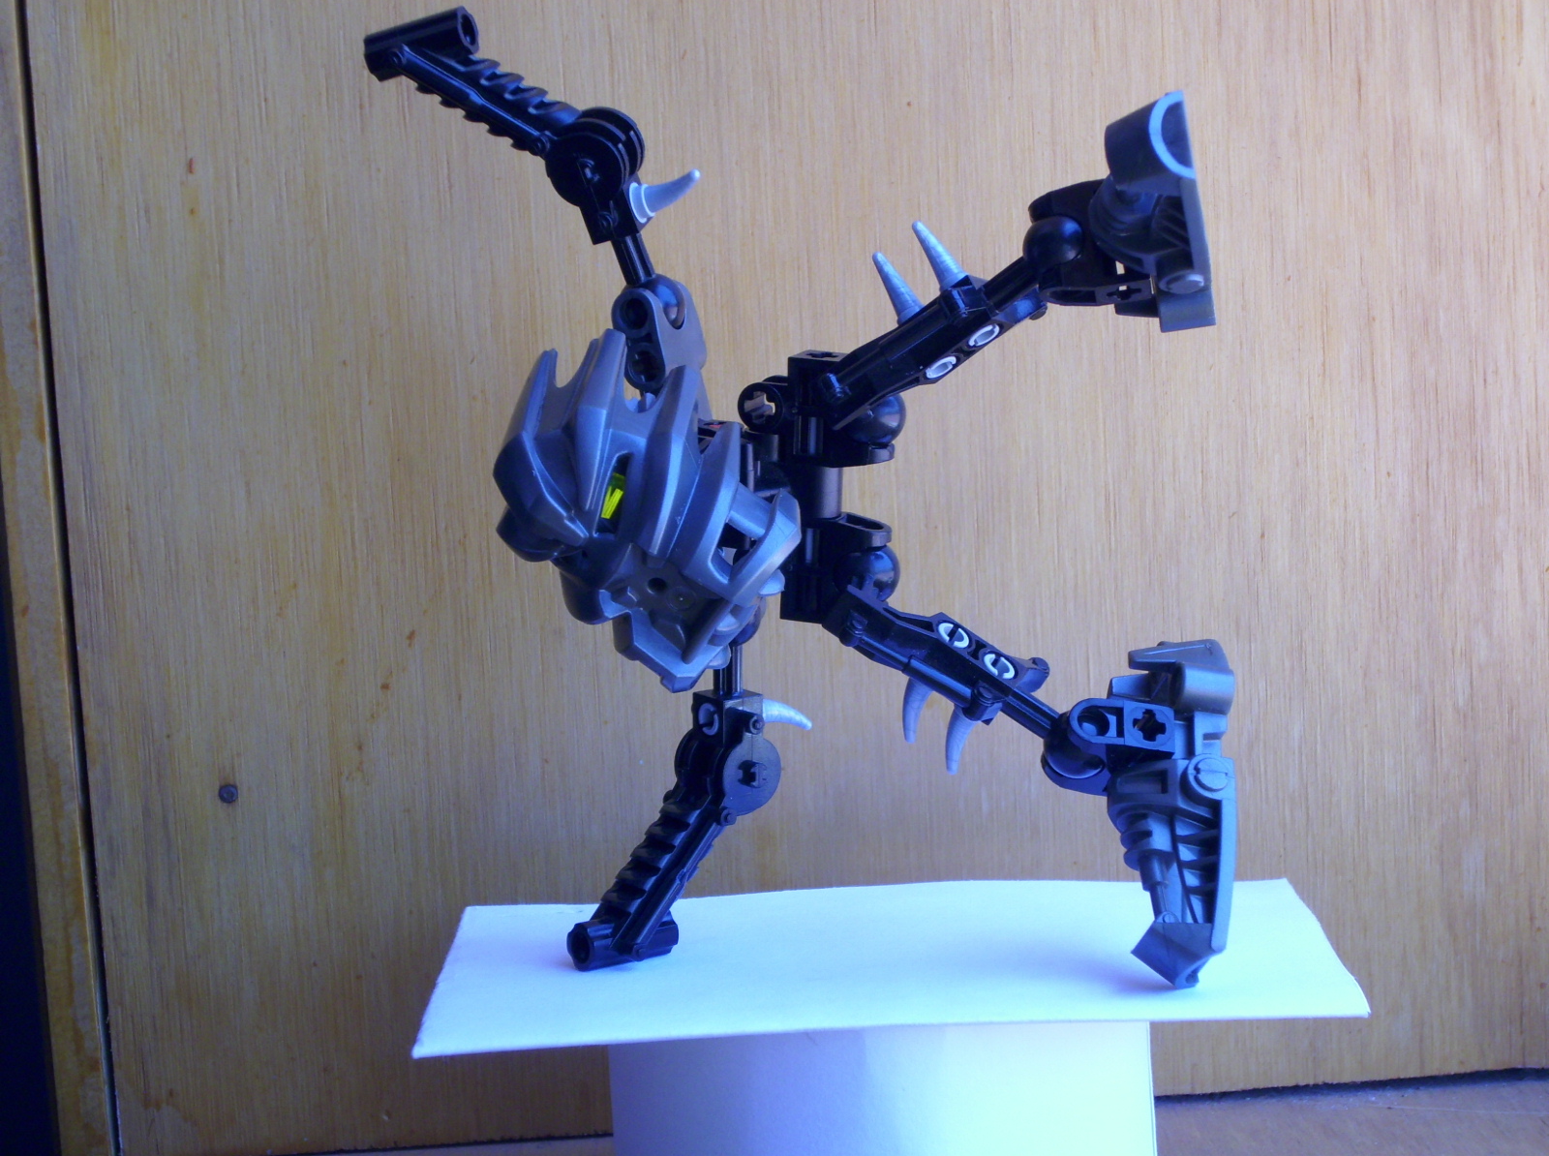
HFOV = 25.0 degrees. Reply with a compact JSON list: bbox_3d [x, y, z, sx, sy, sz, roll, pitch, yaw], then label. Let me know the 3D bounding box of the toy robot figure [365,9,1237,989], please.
[{"bbox_3d":[0.004,-0.013,0.522,0.130,0.150,0.085,-3,7,0],"label":"toy robot figure"}]

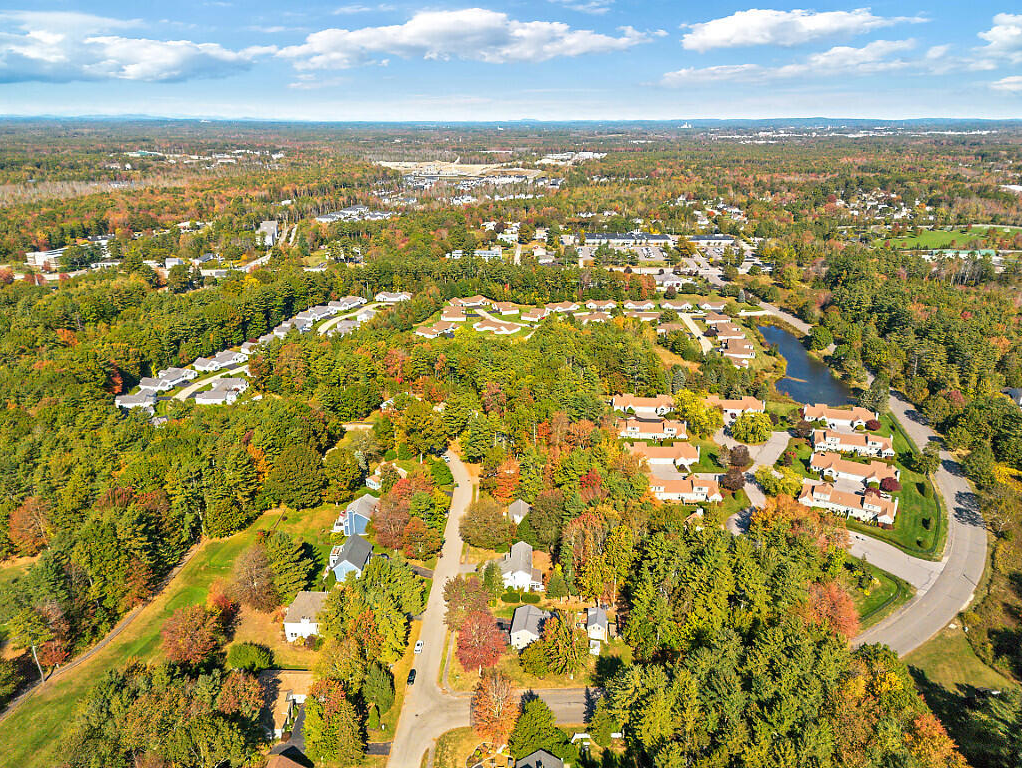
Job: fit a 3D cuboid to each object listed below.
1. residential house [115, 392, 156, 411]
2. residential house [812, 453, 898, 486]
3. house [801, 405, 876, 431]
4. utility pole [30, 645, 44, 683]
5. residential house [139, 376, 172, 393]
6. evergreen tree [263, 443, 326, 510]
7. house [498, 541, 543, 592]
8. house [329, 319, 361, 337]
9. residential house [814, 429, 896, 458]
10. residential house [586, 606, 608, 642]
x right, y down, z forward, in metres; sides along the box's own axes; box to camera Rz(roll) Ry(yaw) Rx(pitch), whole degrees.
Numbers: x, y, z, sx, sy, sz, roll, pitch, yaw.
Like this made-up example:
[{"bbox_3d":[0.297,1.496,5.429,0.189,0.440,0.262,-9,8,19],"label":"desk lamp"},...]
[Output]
[{"bbox_3d":[-175.500,7.079,334.548,16.500,6.000,11.000,1,21,2],"label":"residential house"},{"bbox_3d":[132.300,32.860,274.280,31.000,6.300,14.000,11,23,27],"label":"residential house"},{"bbox_3d":[145.800,14.294,314.292,28.500,6.700,12.500,4,21,12],"label":"house"},{"bbox_3d":[-112.200,66.414,168.618,0.400,11.300,0.400,0,21,0],"label":"utility pole"},{"bbox_3d":[-177.200,0.062,353.277,14.000,6.000,9.800,4,21,11],"label":"residential house"},{"bbox_3d":[-76.000,32.930,249.480,19.500,23.000,19.500,0,21,0],"label":"evergreen tree"},{"bbox_3d":[3.300,54.690,213.860,12.500,7.300,16.000,1,21,2],"label":"house"},{"bbox_3d":[-108.500,-36.740,458.850,16.000,6.300,22.000,4,21,11],"label":"house"},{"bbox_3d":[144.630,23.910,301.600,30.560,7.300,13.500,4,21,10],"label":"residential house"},{"bbox_3d":[23.310,65.370,192.400,5.300,6.400,7.030,3,21,8],"label":"residential house"}]

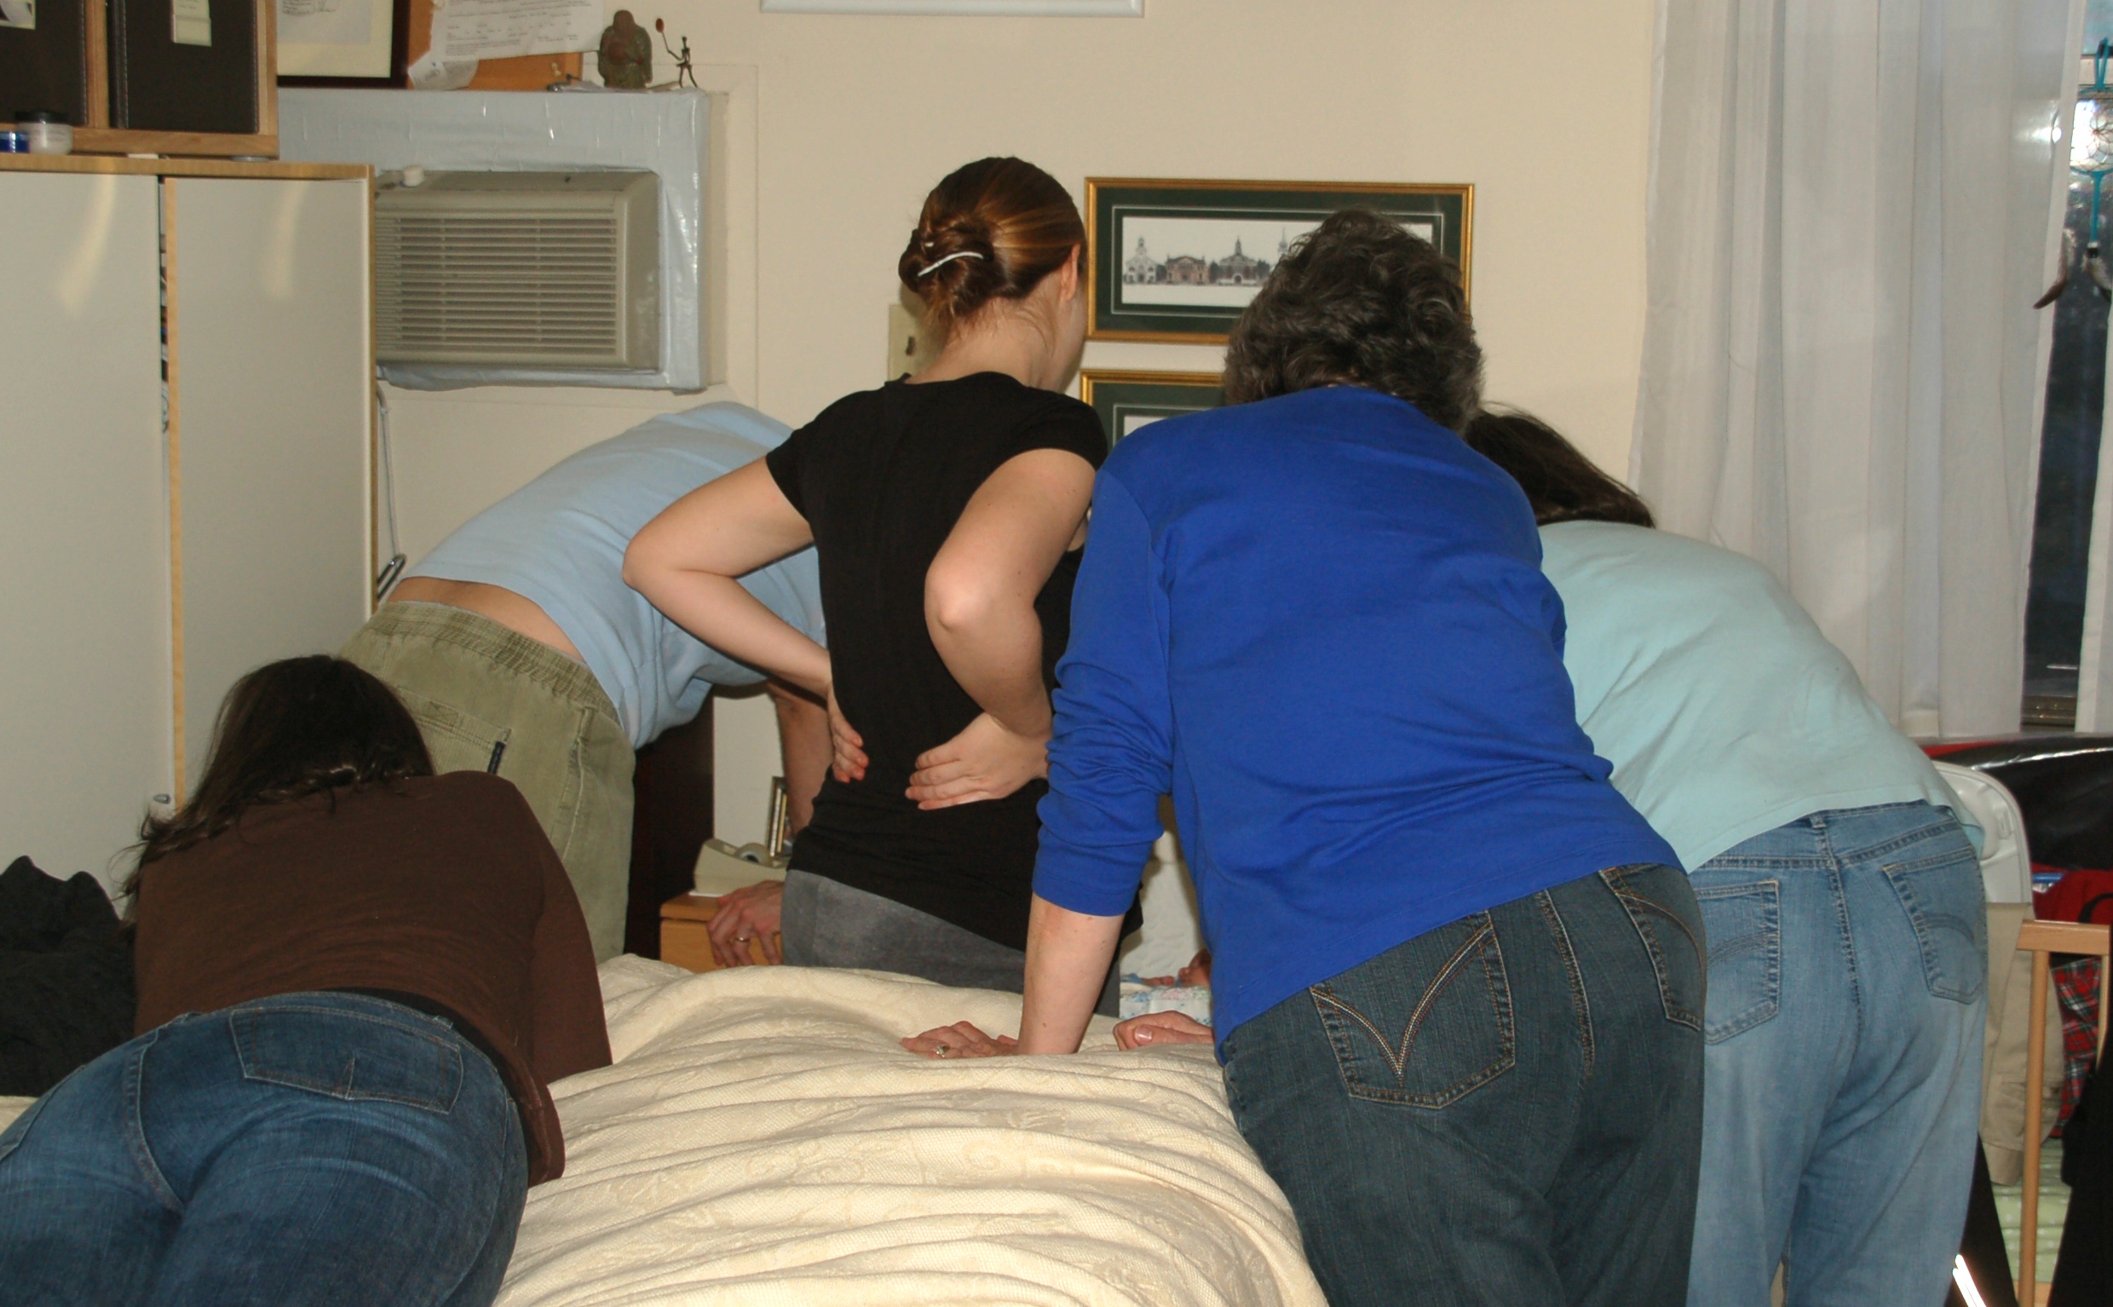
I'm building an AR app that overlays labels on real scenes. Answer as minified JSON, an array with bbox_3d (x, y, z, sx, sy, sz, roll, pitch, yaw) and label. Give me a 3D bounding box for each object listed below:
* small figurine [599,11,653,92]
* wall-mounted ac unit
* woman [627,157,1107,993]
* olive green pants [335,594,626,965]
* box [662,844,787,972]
[{"bbox_3d":[-0.585,-0.816,3.650,0.073,0.108,0.060,0,4,-3],"label":"small figurine"},{"bbox_3d":[-0.765,-0.507,3.600,0.460,0.270,0.240,0,4,-1],"label":"wall-mounted ac unit"},{"bbox_3d":[-0.176,0.252,2.975,0.480,1.580,0.420,3,5,36],"label":"woman"},{"bbox_3d":[-0.680,0.429,3.234,0.400,0.980,0.380,-3,5,-41],"label":"olive green pants"},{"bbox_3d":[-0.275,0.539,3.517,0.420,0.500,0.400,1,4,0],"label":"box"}]

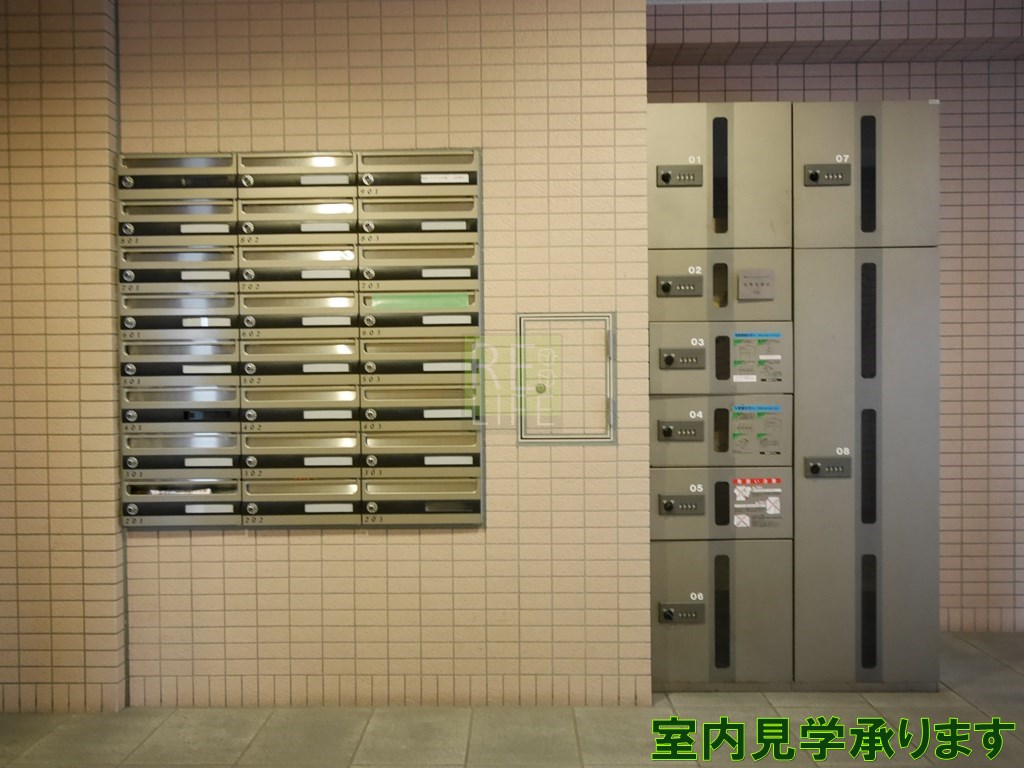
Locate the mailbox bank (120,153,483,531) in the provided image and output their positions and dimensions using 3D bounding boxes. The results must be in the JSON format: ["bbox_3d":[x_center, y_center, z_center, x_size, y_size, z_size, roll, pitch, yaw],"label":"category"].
[{"bbox_3d":[-0.630,-0.134,2.235,1.099,1.145,0.210,-1,1,1],"label":"mailbox bank"}]

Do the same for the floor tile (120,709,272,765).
[{"bbox_3d":[-0.877,1.001,2.013,0.300,0.012,0.304,-1,0,1],"label":"floor tile"}]

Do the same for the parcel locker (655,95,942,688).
[{"bbox_3d":[0.888,0.043,2.470,0.916,1.859,0.485,-1,0,1],"label":"parcel locker"}]

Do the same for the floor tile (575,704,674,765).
[{"bbox_3d":[0.334,0.981,1.977,0.297,0.012,0.300,-1,1,1],"label":"floor tile"}]

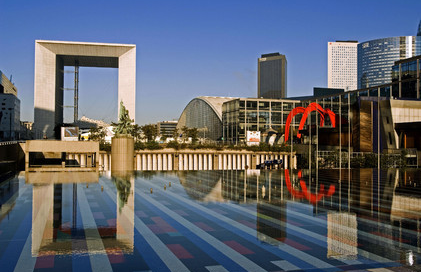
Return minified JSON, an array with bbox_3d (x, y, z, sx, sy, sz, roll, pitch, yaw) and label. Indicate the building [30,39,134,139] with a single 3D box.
[{"bbox_3d":[-149.090,-47.900,536.100,108.000,110.000,112.000,1,-1,-11],"label":"building"}]

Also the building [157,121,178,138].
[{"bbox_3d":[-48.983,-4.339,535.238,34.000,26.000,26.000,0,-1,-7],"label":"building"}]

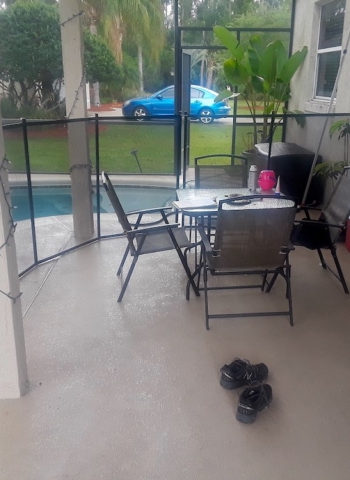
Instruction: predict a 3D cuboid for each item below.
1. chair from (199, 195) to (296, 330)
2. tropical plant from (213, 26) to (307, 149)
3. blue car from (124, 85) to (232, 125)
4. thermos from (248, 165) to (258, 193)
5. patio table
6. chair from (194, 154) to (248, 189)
[{"bbox_3d":[0.479,0.063,3.546,0.575,0.920,0.690,-2,18,-5],"label":"chair"},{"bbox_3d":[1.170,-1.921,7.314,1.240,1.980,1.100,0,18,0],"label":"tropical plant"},{"bbox_3d":[0.070,-5.651,21.399,4.500,1.460,1.760,2,18,7],"label":"blue car"},{"bbox_3d":[0.612,-0.493,4.097,0.066,0.225,0.066,0,18,0],"label":"thermos"},{"bbox_3d":[0.446,0.034,3.978,0.840,0.710,0.790,-1,18,-3],"label":"patio table"},{"bbox_3d":[0.440,-0.241,4.487,0.575,0.920,0.690,-1,18,-3],"label":"chair"}]

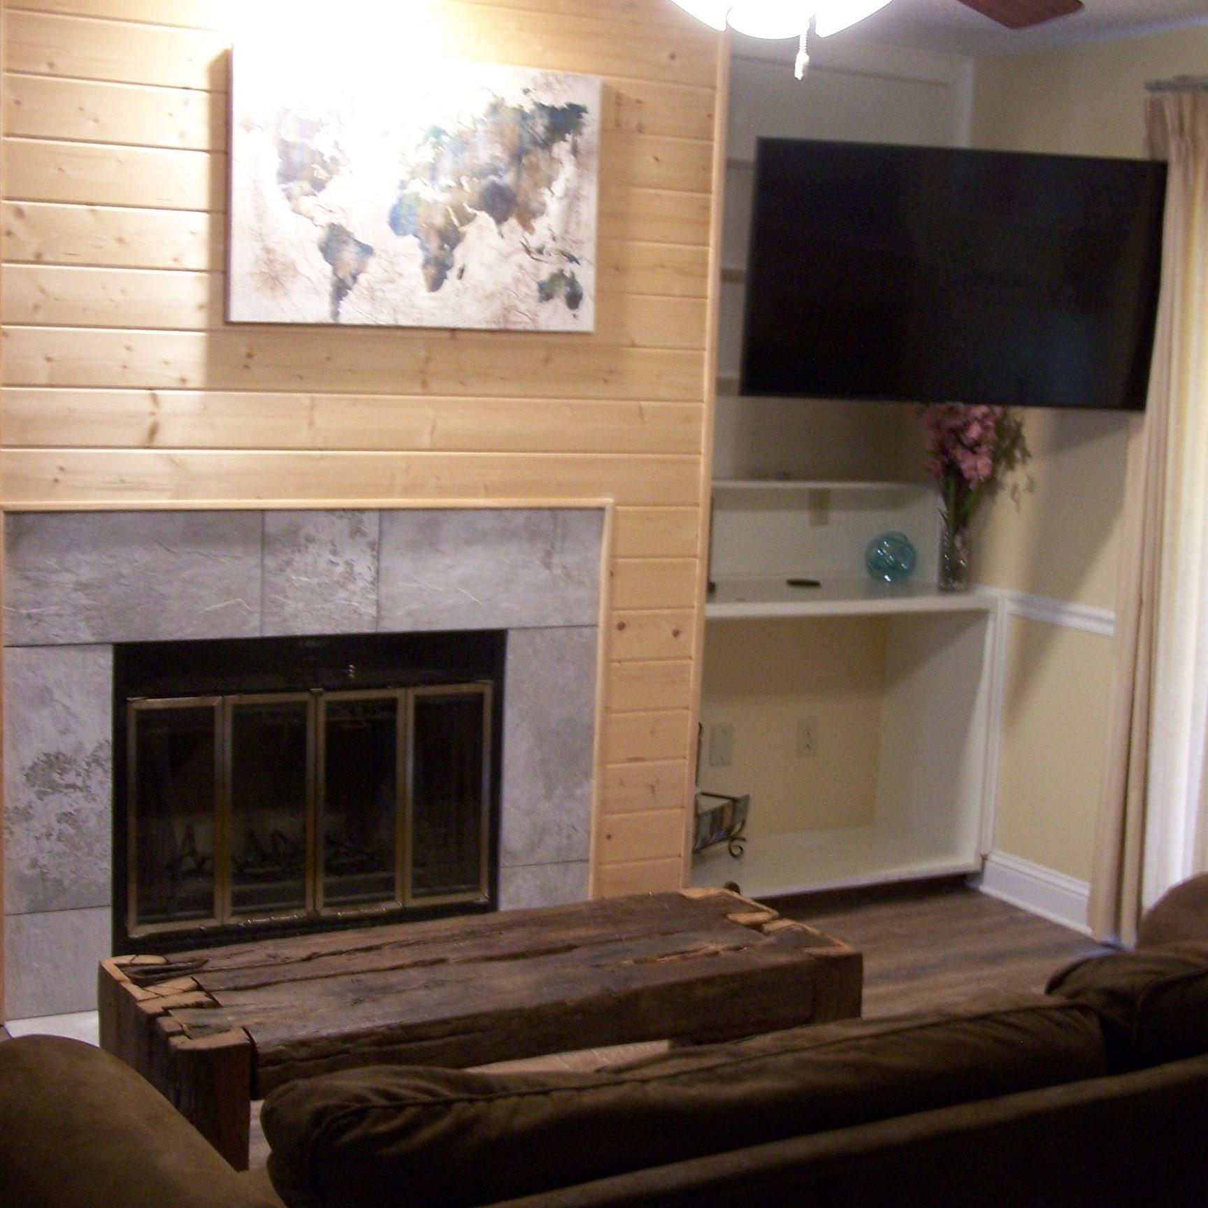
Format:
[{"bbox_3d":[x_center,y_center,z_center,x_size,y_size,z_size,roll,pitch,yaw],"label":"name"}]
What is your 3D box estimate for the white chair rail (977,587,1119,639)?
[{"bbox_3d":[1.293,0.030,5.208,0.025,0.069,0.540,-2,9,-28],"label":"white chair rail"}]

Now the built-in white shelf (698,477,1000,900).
[{"bbox_3d":[0.585,0.225,5.410,1.030,1.163,0.525,-2,9,-28],"label":"built-in white shelf"}]

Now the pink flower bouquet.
[{"bbox_3d":[1.048,-0.335,5.374,0.270,0.594,0.260,2,8,0],"label":"pink flower bouquet"}]

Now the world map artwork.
[{"bbox_3d":[-0.430,-0.953,4.356,0.916,0.607,0.037,-2,9,-28],"label":"world map artwork"}]

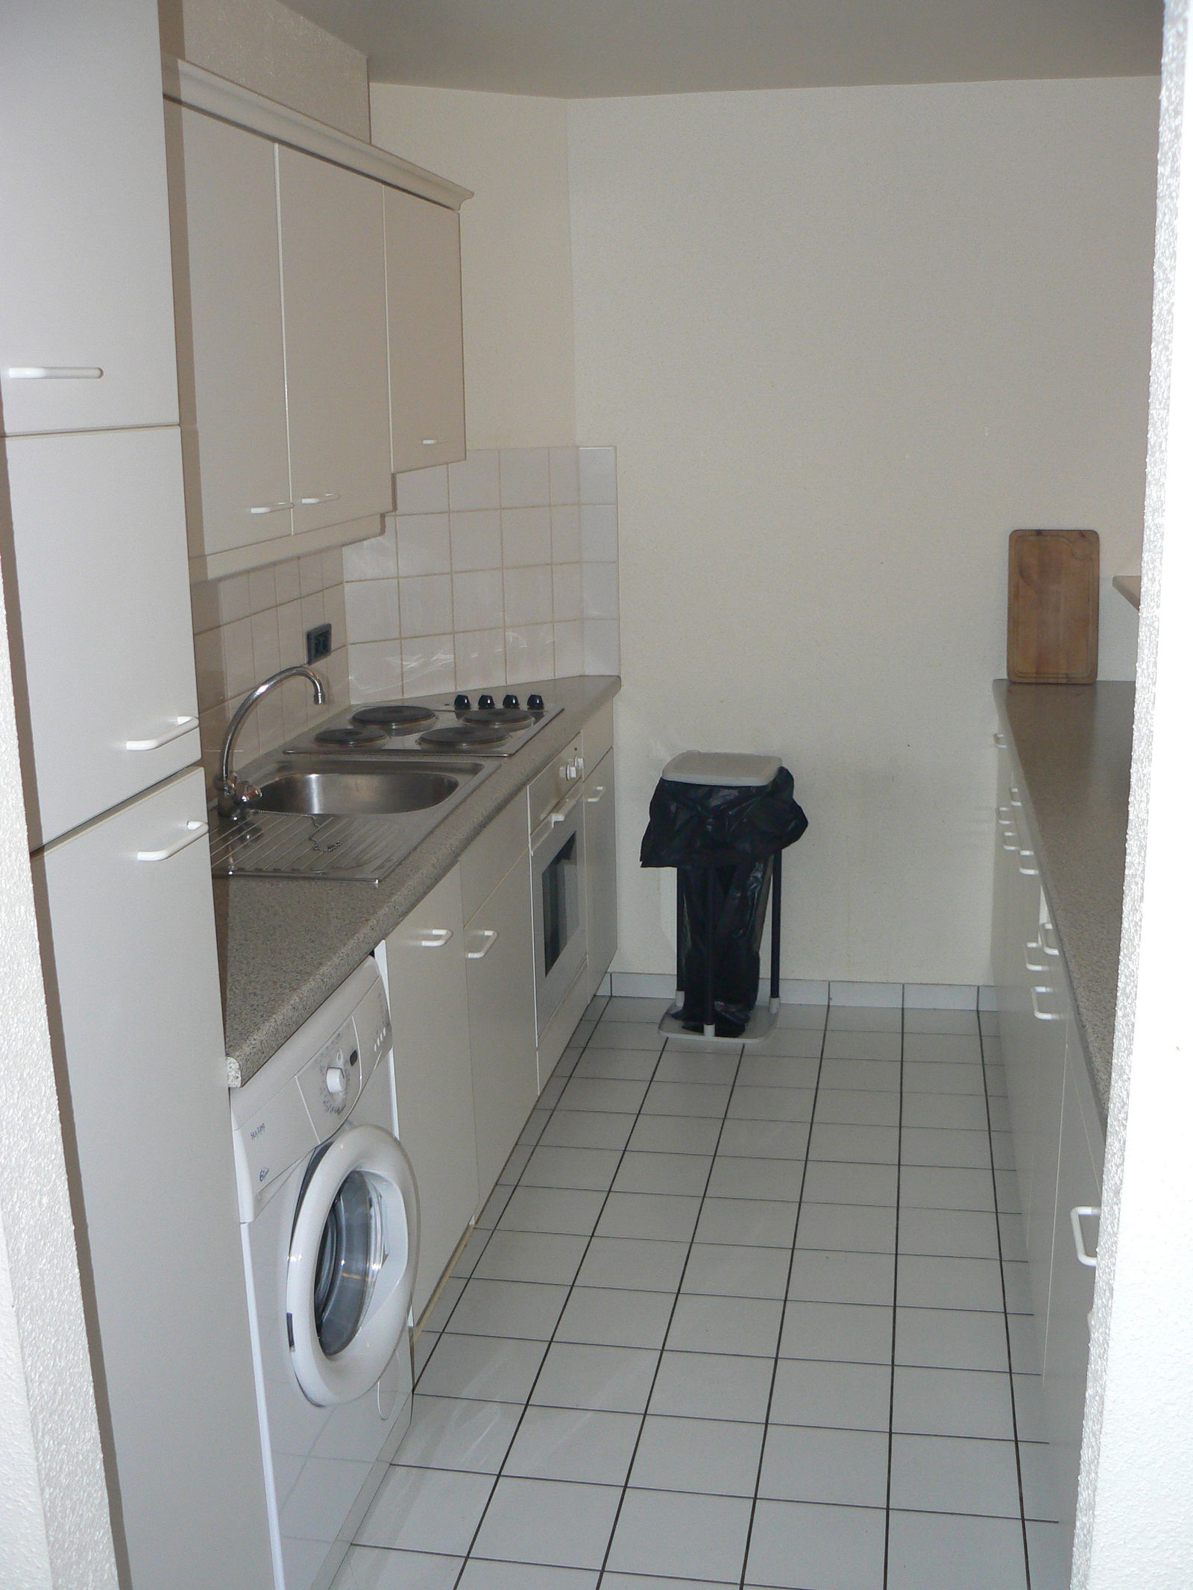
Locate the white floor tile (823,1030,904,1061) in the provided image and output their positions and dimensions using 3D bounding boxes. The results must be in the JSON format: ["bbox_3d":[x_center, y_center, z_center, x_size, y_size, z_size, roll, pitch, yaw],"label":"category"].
[{"bbox_3d":[0.681,0.646,4.237,0.198,0.010,0.198,1,13,11],"label":"white floor tile"}]

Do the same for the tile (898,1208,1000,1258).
[{"bbox_3d":[0.688,0.862,3.234,0.198,0.010,0.198,1,13,10],"label":"tile"}]

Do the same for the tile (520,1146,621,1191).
[{"bbox_3d":[-0.050,0.809,3.566,0.198,0.010,0.198,1,13,10],"label":"tile"}]

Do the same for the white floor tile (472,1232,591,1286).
[{"bbox_3d":[-0.121,0.893,3.185,0.200,0.010,0.200,1,13,10],"label":"white floor tile"}]

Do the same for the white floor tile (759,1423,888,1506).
[{"bbox_3d":[0.355,1.044,2.565,0.197,0.010,0.197,1,13,11],"label":"white floor tile"}]

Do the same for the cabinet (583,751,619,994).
[{"bbox_3d":[-0.259,0.200,4.489,0.550,0.580,0.440,1,13,11],"label":"cabinet"}]

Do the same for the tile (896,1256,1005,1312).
[{"bbox_3d":[0.652,0.905,3.056,0.198,0.010,0.198,1,13,11],"label":"tile"}]

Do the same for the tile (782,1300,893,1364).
[{"bbox_3d":[0.422,0.943,2.889,0.200,0.010,0.200,1,13,10],"label":"tile"}]

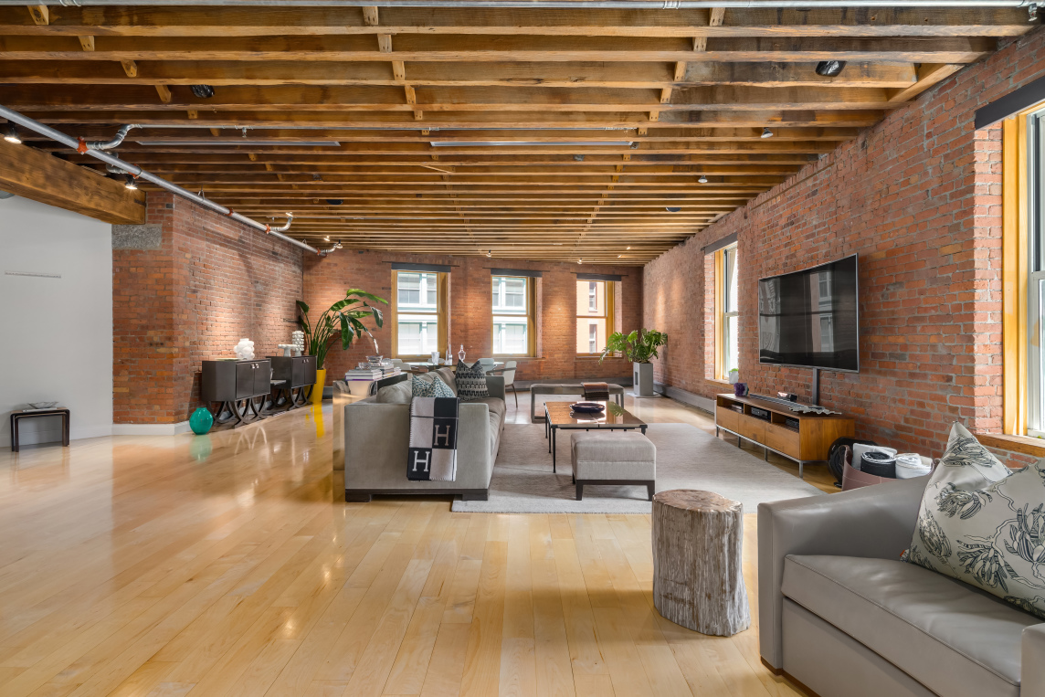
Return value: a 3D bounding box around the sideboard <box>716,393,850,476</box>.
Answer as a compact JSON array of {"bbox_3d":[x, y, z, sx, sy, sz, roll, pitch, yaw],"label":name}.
[{"bbox_3d":[2.435,0.789,4.795,0.414,0.478,1.752,0,0,1],"label":"sideboard"}]

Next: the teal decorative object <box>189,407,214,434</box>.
[{"bbox_3d":[-3.913,0.885,6.020,0.288,0.328,0.279,0,0,0],"label":"teal decorative object"}]

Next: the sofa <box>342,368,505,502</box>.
[{"bbox_3d":[-0.720,0.633,4.880,0.968,0.806,3.010,0,0,0],"label":"sofa"}]

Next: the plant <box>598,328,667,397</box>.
[{"bbox_3d":[2.247,0.280,10.159,1.376,1.397,1.183,0,0,0],"label":"plant"}]

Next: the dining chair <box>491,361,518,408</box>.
[{"bbox_3d":[-0.344,0.618,8.600,0.537,0.779,0.548,0,0,3],"label":"dining chair"}]

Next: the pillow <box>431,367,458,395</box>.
[{"bbox_3d":[-0.881,0.423,5.644,0.269,0.398,0.688,-9,0,0],"label":"pillow"}]

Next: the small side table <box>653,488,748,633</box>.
[{"bbox_3d":[0.693,0.831,1.956,0.331,0.451,0.312,0,0,-6],"label":"small side table"}]

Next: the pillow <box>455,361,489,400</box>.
[{"bbox_3d":[-0.607,0.387,5.998,0.473,0.462,0.183,3,-14,-23],"label":"pillow"}]

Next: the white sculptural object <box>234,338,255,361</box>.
[{"bbox_3d":[-3.938,0.013,6.987,0.258,0.306,0.282,0,0,6],"label":"white sculptural object"}]

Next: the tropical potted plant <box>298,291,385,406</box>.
[{"bbox_3d":[-3.300,-0.051,9.267,1.612,2.096,1.290,0,0,0],"label":"tropical potted plant"}]

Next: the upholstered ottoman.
[{"bbox_3d":[0.633,0.823,3.558,0.545,0.417,0.451,0,0,0],"label":"upholstered ottoman"}]

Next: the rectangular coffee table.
[{"bbox_3d":[0.638,0.823,4.838,0.790,0.403,1.516,0,0,0],"label":"rectangular coffee table"}]

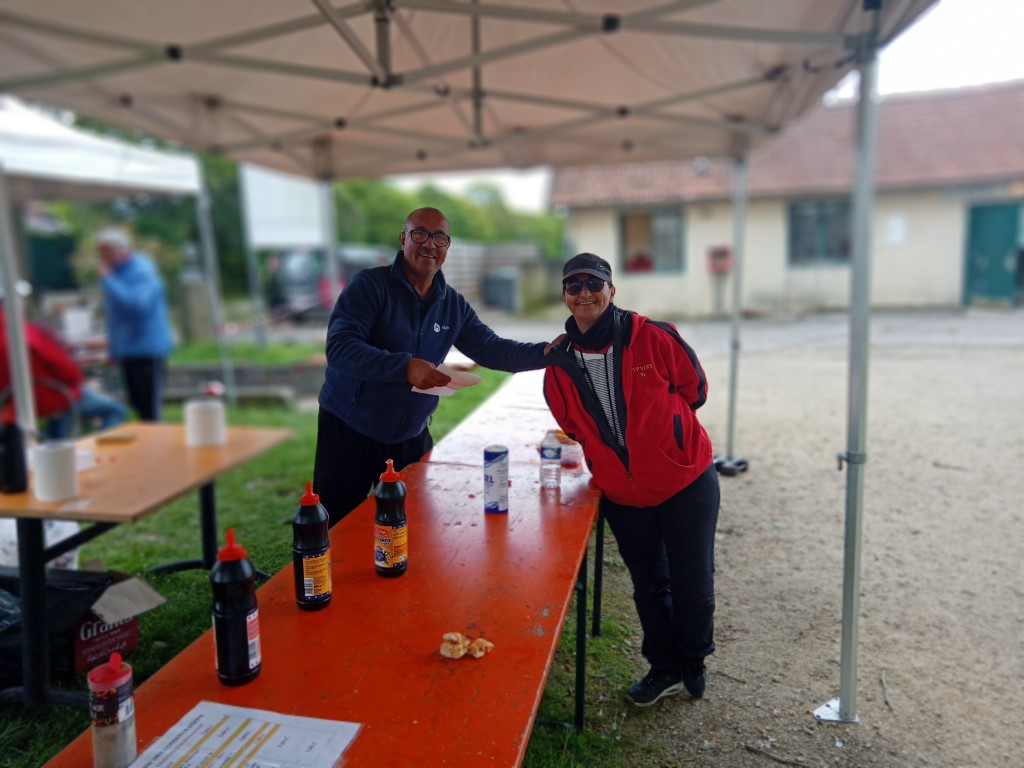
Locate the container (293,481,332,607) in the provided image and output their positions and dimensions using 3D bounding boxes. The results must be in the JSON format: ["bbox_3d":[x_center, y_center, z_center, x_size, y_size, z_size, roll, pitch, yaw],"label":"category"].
[{"bbox_3d":[-0.440,0.346,1.791,0.078,0.277,0.078,1,9,12],"label":"container"}]

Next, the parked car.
[{"bbox_3d":[-4.262,-2.443,20.000,1.780,1.640,4.200,-1,9,3],"label":"parked car"}]

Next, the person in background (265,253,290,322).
[{"bbox_3d":[-5.356,-2.202,18.800,0.500,1.620,0.380,-2,9,-6],"label":"person in background"}]

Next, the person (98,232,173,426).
[{"bbox_3d":[-2.477,-0.154,5.450,0.500,1.730,0.500,-2,9,-6],"label":"person"}]

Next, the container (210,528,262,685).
[{"bbox_3d":[-0.499,0.398,1.477,0.080,0.277,0.080,2,10,17],"label":"container"}]

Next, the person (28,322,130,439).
[{"bbox_3d":[-2.957,0.073,5.400,0.620,1.320,0.850,6,11,36],"label":"person"}]

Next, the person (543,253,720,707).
[{"bbox_3d":[0.420,0.309,2.865,0.600,1.510,0.480,3,10,23],"label":"person"}]

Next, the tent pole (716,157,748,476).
[{"bbox_3d":[1.516,-0.476,5.603,0.140,2.150,0.140,0,9,9],"label":"tent pole"}]

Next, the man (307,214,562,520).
[{"bbox_3d":[-0.295,0.197,3.070,0.800,1.710,0.620,-6,10,-25],"label":"man"}]

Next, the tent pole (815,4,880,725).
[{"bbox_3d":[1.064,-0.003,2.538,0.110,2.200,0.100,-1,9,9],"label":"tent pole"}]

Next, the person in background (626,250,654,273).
[{"bbox_3d":[2.730,-2.127,17.600,0.550,1.450,0.400,-1,9,3],"label":"person in background"}]

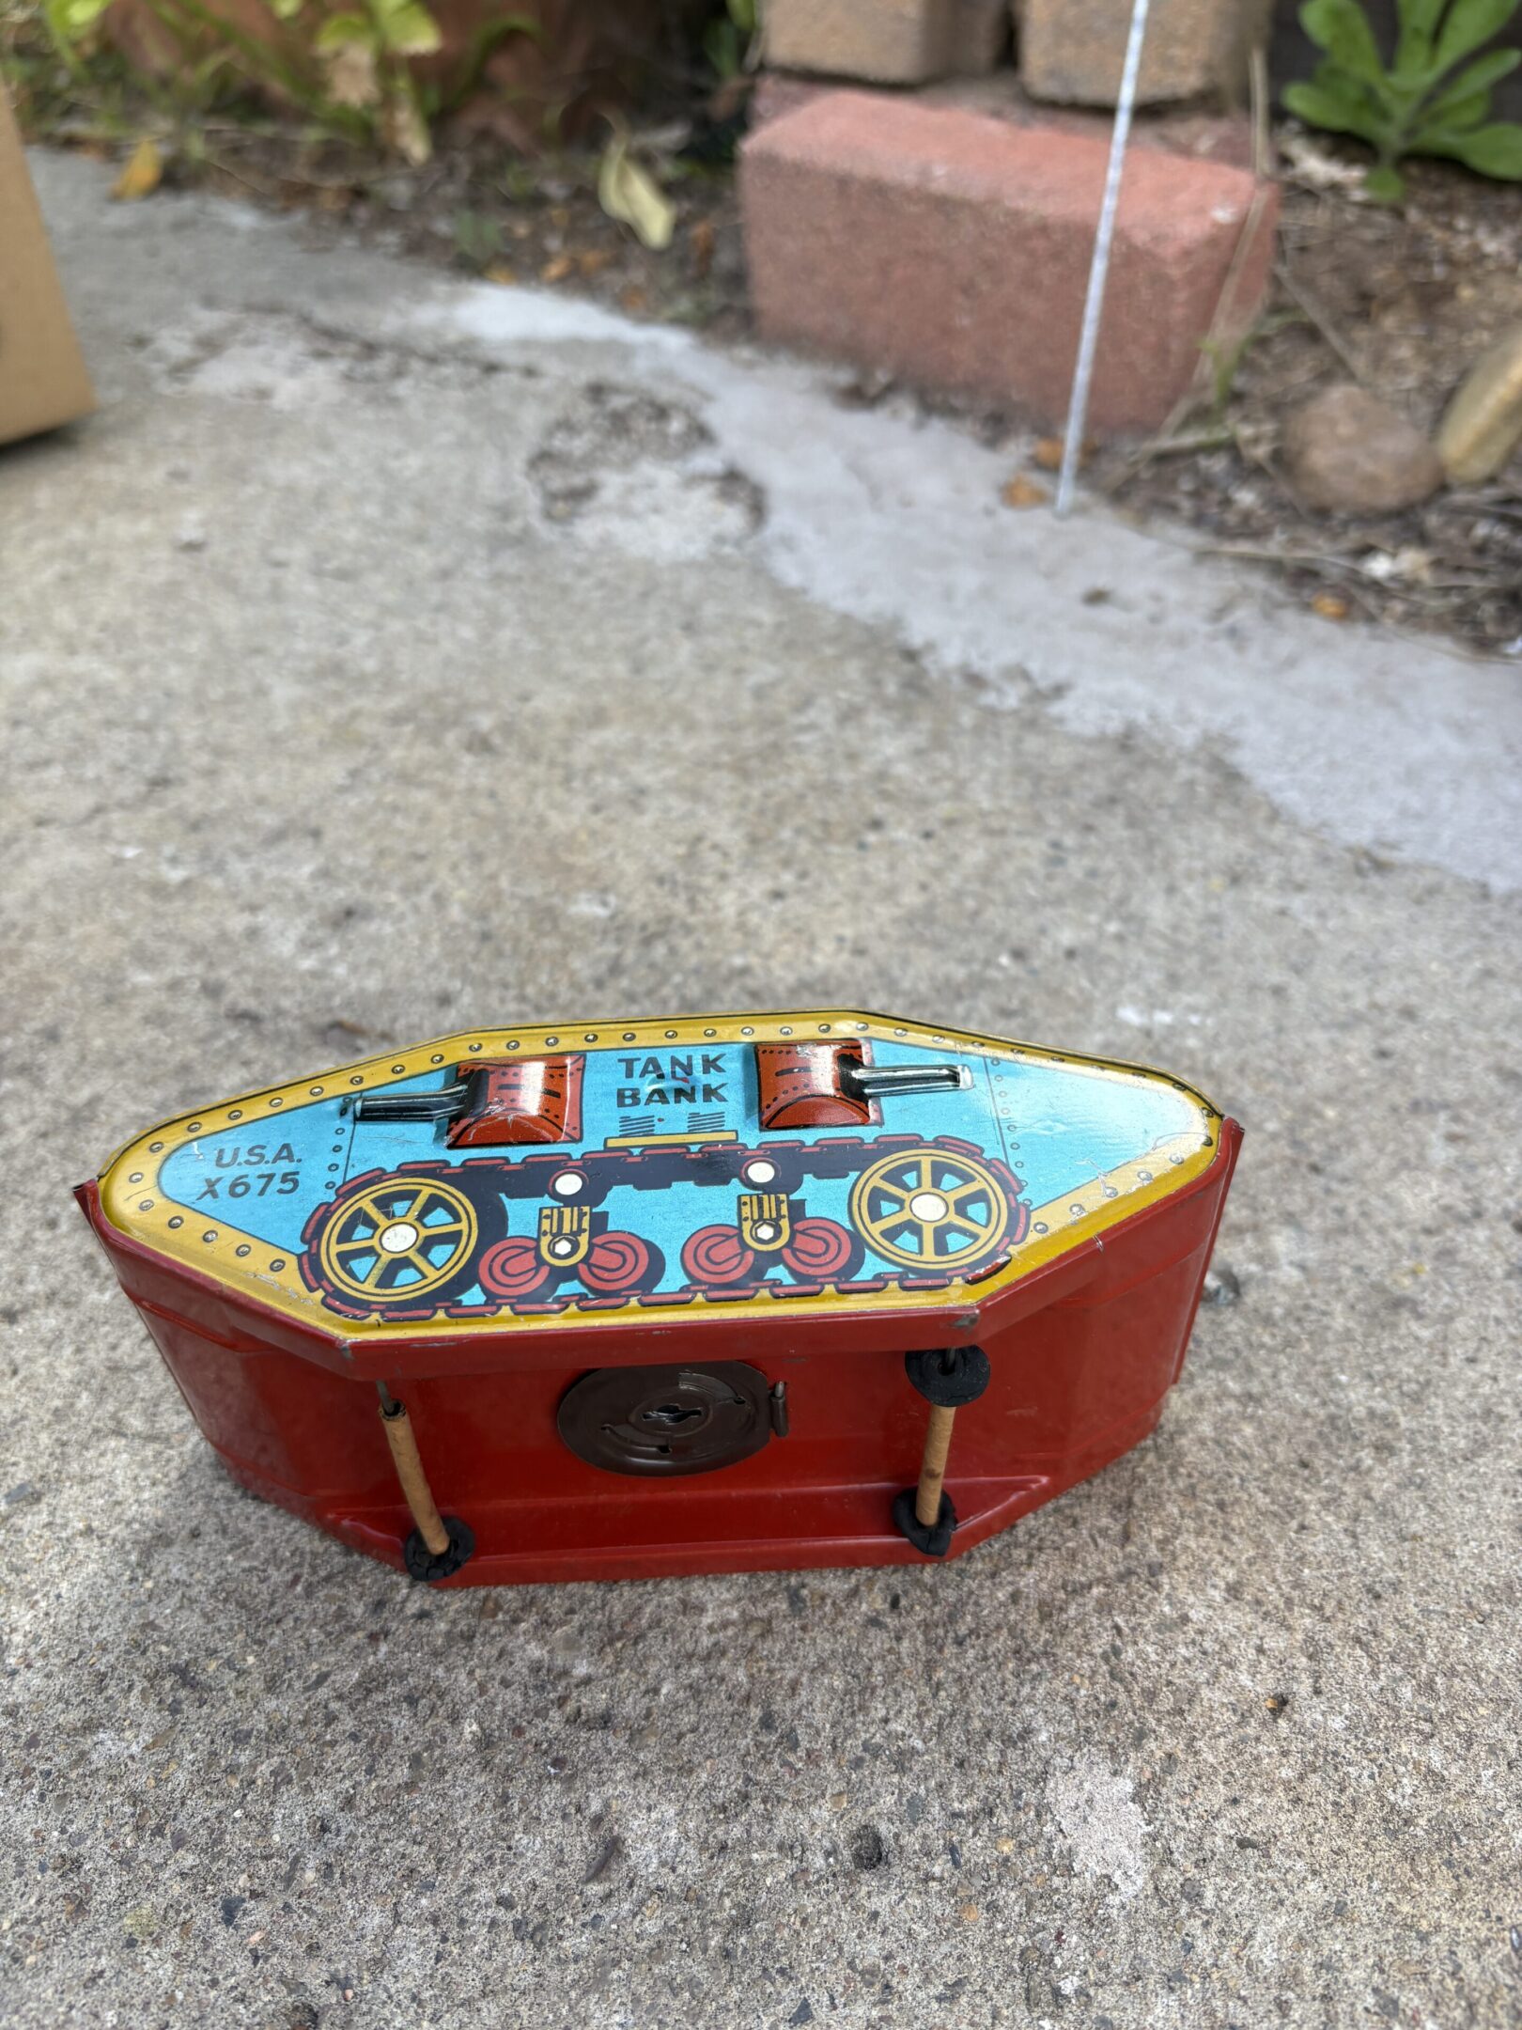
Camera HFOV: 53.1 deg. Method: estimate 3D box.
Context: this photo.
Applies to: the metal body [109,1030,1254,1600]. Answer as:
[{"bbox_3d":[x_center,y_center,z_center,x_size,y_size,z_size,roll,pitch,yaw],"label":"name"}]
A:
[{"bbox_3d":[-0.012,0.041,0.221,0.155,0.066,0.057,-3,42,-1],"label":"metal body"}]

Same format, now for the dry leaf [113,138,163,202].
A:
[{"bbox_3d":[-0.367,-0.497,0.898,0.031,0.035,0.032,-14,41,-15],"label":"dry leaf"}]

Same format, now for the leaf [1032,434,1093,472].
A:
[{"bbox_3d":[0.110,-0.204,0.553,0.022,0.009,0.022,6,40,9],"label":"leaf"}]

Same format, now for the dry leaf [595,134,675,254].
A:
[{"bbox_3d":[-0.064,-0.419,0.777,0.043,0.062,0.035,-4,40,-3],"label":"dry leaf"}]

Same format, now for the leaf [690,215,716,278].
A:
[{"bbox_3d":[-0.029,-0.380,0.754,0.014,0.025,0.025,-3,40,-1],"label":"leaf"}]

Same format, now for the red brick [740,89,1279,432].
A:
[{"bbox_3d":[0.092,-0.296,0.614,0.206,0.087,0.063,32,59,31],"label":"red brick"}]

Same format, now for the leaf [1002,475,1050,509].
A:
[{"bbox_3d":[0.092,-0.181,0.527,0.017,0.008,0.020,5,40,8],"label":"leaf"}]

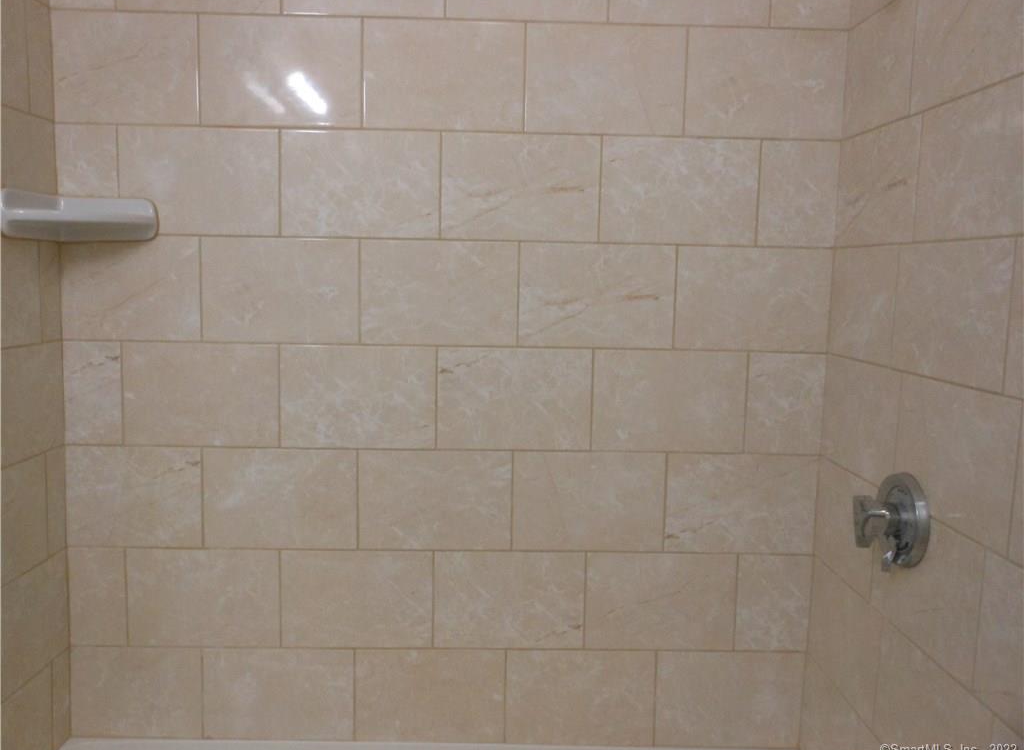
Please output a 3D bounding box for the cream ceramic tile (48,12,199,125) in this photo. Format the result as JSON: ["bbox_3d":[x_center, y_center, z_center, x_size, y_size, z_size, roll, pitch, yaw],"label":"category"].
[{"bbox_3d":[-0.716,-0.570,1.544,0.264,0.200,0.010,1,6,-2],"label":"cream ceramic tile"}]

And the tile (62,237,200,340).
[{"bbox_3d":[-0.725,-0.165,1.584,0.261,0.200,0.010,1,7,-1],"label":"tile"}]

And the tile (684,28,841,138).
[{"bbox_3d":[0.481,-0.551,1.569,0.301,0.199,0.009,1,7,-1],"label":"tile"}]

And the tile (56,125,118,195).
[{"bbox_3d":[-0.798,-0.369,1.562,0.112,0.198,0.009,1,7,-1],"label":"tile"}]

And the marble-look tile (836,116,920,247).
[{"bbox_3d":[0.634,-0.326,1.442,0.009,0.198,0.294,1,7,-1],"label":"marble-look tile"}]

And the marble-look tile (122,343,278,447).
[{"bbox_3d":[-0.603,0.039,1.614,0.300,0.201,0.009,1,7,-1],"label":"marble-look tile"}]

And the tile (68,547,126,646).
[{"bbox_3d":[-0.831,0.442,1.663,0.115,0.203,0.009,1,5,-1],"label":"tile"}]

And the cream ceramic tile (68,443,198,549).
[{"bbox_3d":[-0.748,0.239,1.645,0.267,0.203,0.009,1,5,-1],"label":"cream ceramic tile"}]

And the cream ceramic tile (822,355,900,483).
[{"bbox_3d":[0.630,0.079,1.505,0.009,0.202,0.300,1,5,-1],"label":"cream ceramic tile"}]

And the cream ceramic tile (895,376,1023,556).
[{"bbox_3d":[0.633,0.114,1.192,0.009,0.202,0.305,1,7,-1],"label":"cream ceramic tile"}]

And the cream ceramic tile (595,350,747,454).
[{"bbox_3d":[0.313,0.052,1.651,0.304,0.203,0.009,1,5,-1],"label":"cream ceramic tile"}]

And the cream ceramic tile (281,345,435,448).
[{"bbox_3d":[-0.298,0.044,1.616,0.301,0.200,0.010,1,6,-2],"label":"cream ceramic tile"}]

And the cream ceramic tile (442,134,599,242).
[{"bbox_3d":[0.015,-0.363,1.605,0.304,0.203,0.009,1,5,-1],"label":"cream ceramic tile"}]

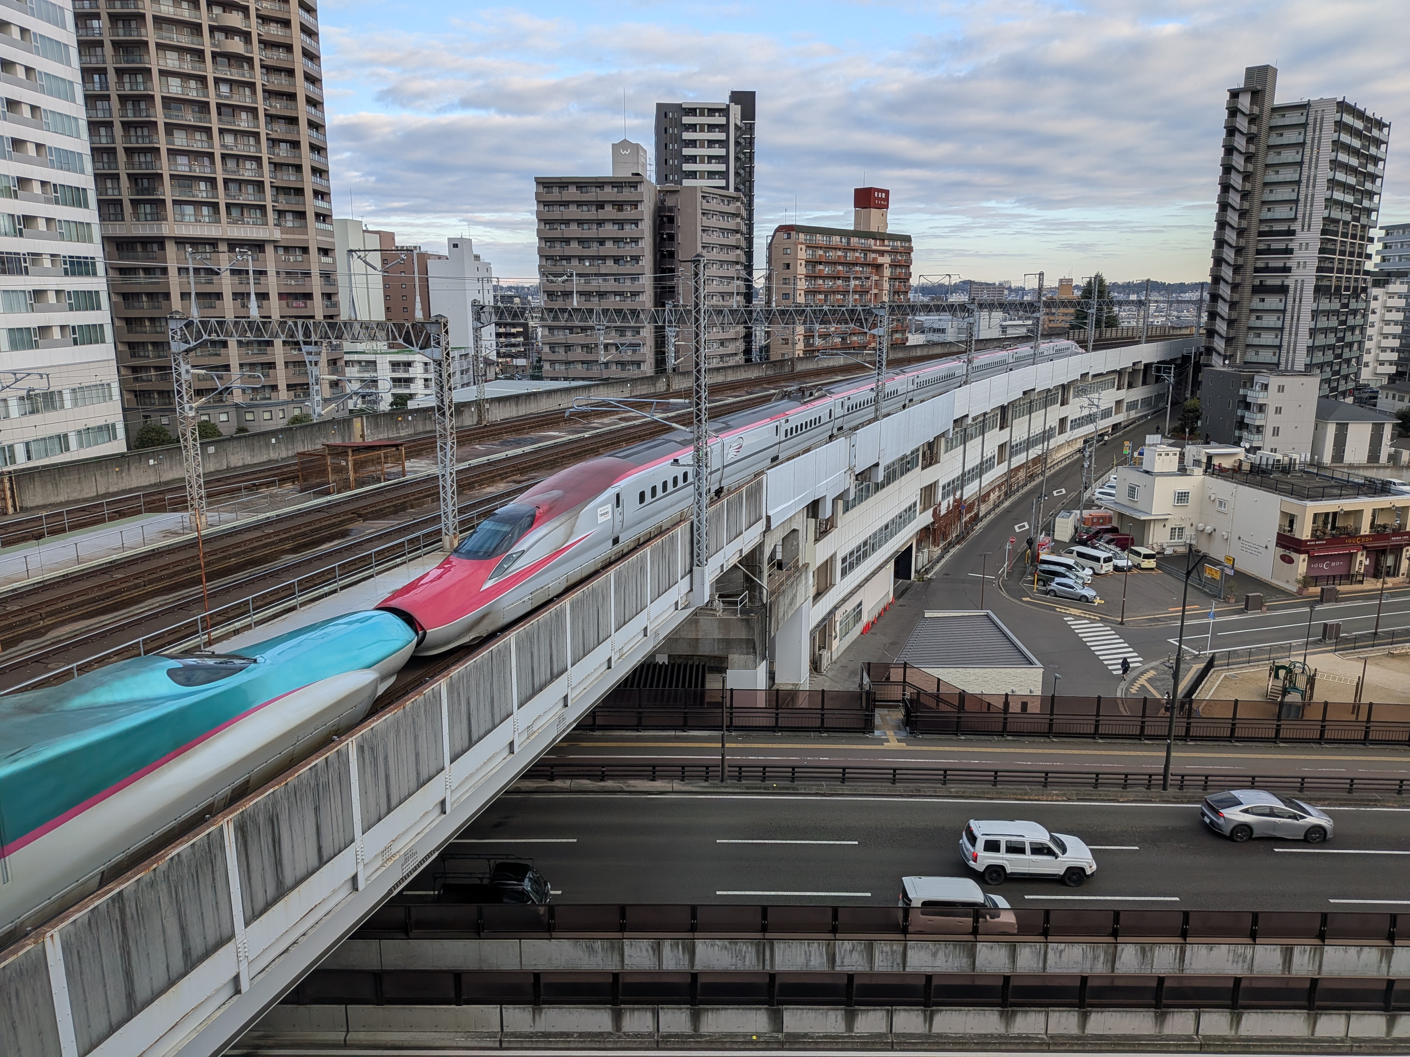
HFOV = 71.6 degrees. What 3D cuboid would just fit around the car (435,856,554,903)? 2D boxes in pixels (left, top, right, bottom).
[{"bbox_3d":[-6.680,11.662,31.169,3.500,1.960,1.480,1,13,2],"label":"car"}]

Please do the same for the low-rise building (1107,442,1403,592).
[{"bbox_3d":[52.007,-1.741,92.939,19.200,9.600,21.800,-2,13,-11],"label":"low-rise building"}]

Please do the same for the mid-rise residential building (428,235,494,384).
[{"bbox_3d":[-67.109,-59.220,271.165,9.800,39.900,22.000,2,13,7],"label":"mid-rise residential building"}]

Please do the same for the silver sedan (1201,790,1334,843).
[{"bbox_3d":[20.966,10.611,36.456,4.600,1.430,1.780,2,13,-3],"label":"silver sedan"}]

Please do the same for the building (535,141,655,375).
[{"bbox_3d":[-18.341,-39.790,167.670,18.400,49.700,12.800,2,13,6],"label":"building"}]

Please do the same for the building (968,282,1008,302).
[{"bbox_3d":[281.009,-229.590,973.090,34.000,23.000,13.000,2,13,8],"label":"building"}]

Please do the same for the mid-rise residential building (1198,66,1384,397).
[{"bbox_3d":[106.599,-49.501,176.342,30.000,57.000,17.000,-12,17,-43],"label":"mid-rise residential building"}]

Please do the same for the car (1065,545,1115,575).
[{"bbox_3d":[35.428,2.613,91.062,1.750,2.000,4.700,-7,15,-30],"label":"car"}]

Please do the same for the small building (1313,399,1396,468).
[{"bbox_3d":[86.155,-13.480,133.420,9.800,8.000,11.500,0,13,-2],"label":"small building"}]

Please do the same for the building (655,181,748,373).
[{"bbox_3d":[-1.635,-41.358,186.061,11.500,43.000,14.000,8,15,30],"label":"building"}]

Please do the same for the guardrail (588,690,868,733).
[{"bbox_3d":[0.871,7.907,42.412,13.200,1.950,0.150,2,13,-3],"label":"guardrail"}]

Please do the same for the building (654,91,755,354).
[{"bbox_3d":[-0.235,-57.040,206.954,20.500,65.200,16.000,0,13,-3],"label":"building"}]

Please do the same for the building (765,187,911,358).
[{"bbox_3d":[27.916,-45.425,200.640,9.000,45.500,40.500,12,18,42],"label":"building"}]

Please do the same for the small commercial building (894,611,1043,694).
[{"bbox_3d":[15.200,8.685,62.371,8.800,3.800,10.500,0,13,0],"label":"small commercial building"}]

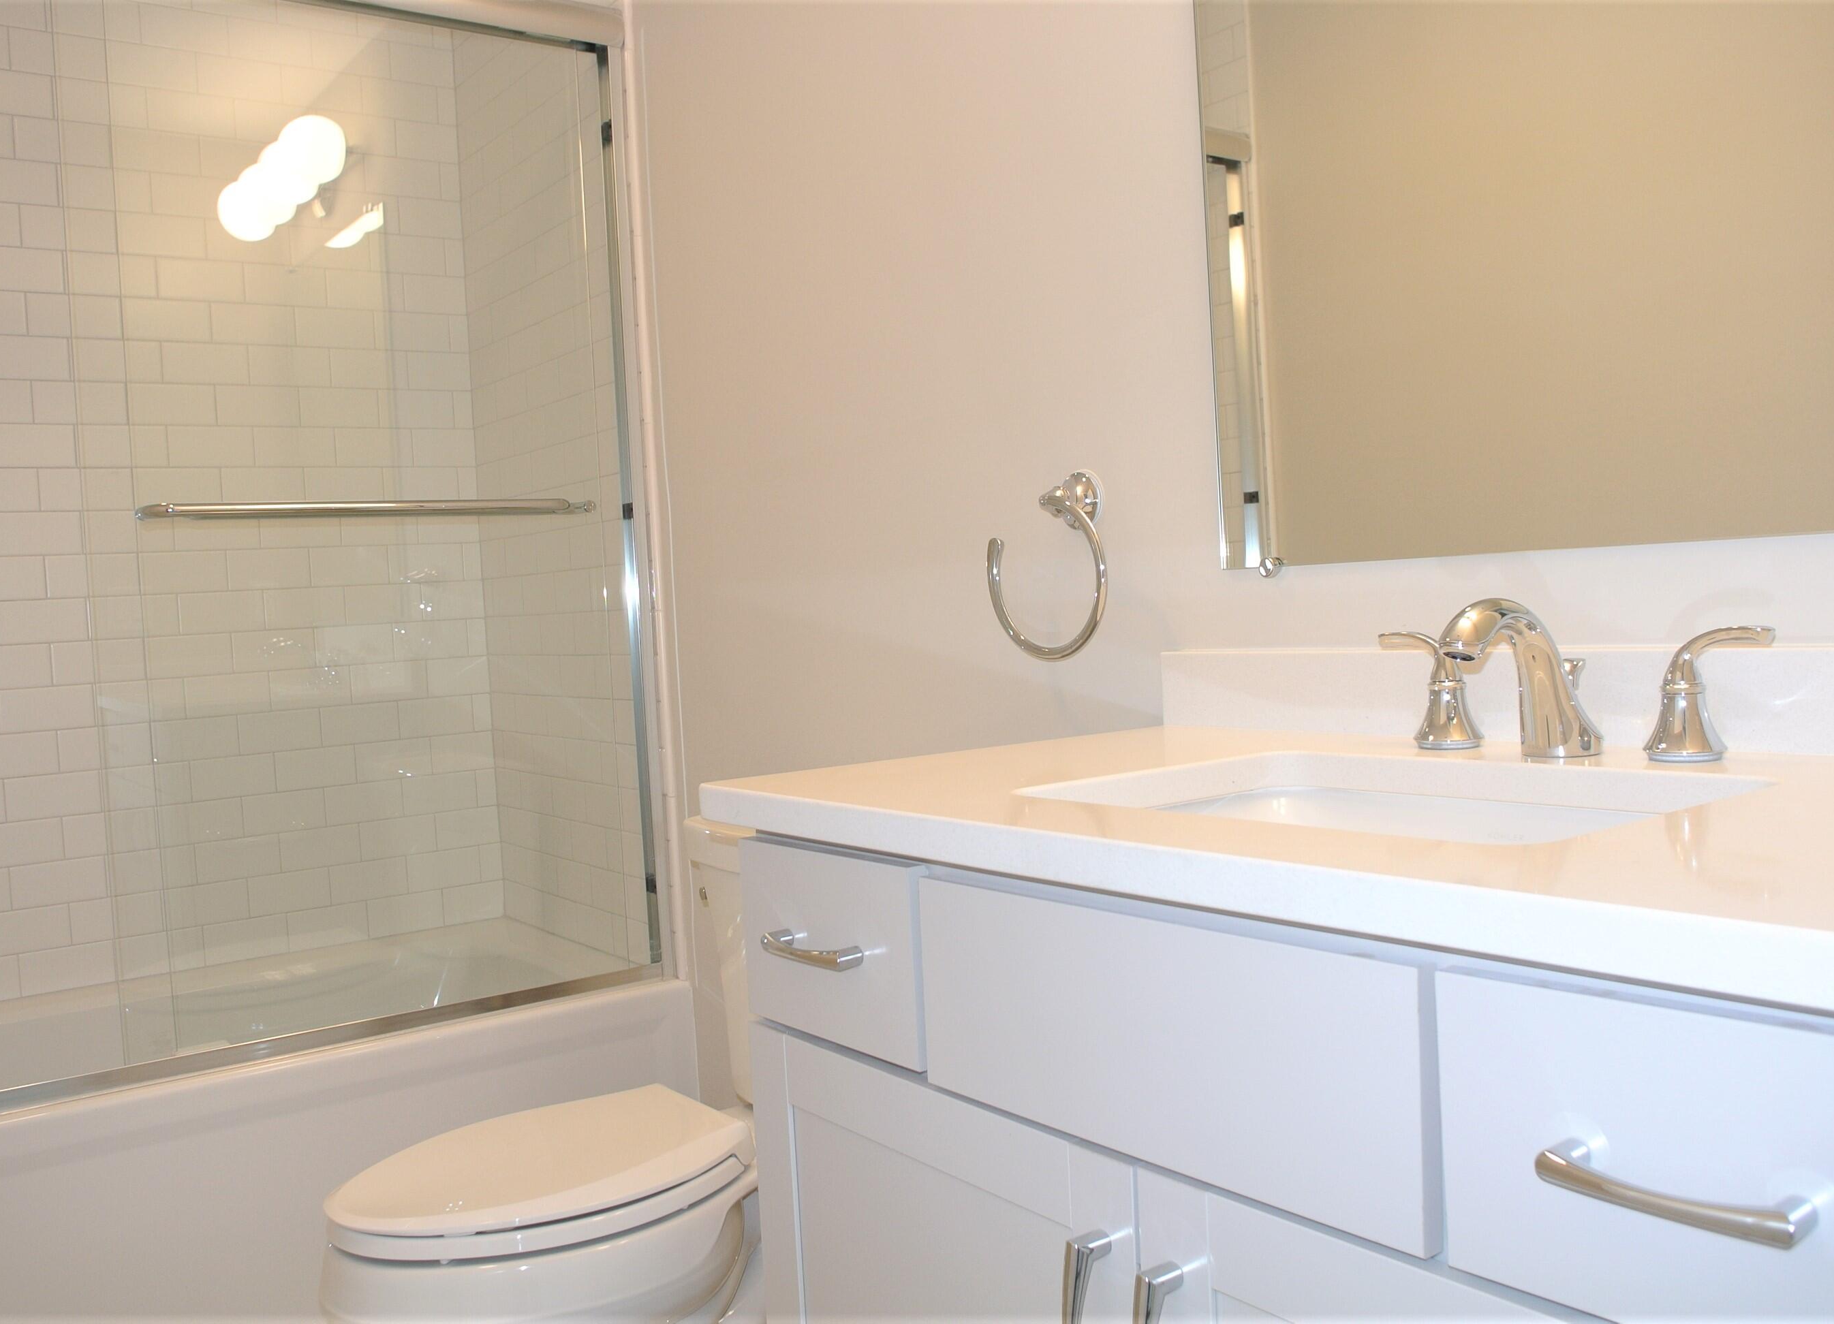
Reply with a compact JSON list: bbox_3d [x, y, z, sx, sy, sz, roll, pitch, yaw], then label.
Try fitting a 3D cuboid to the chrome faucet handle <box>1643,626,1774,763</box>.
[{"bbox_3d":[0.579,0.024,1.077,0.058,0.098,0.091,-5,3,-37],"label":"chrome faucet handle"}]

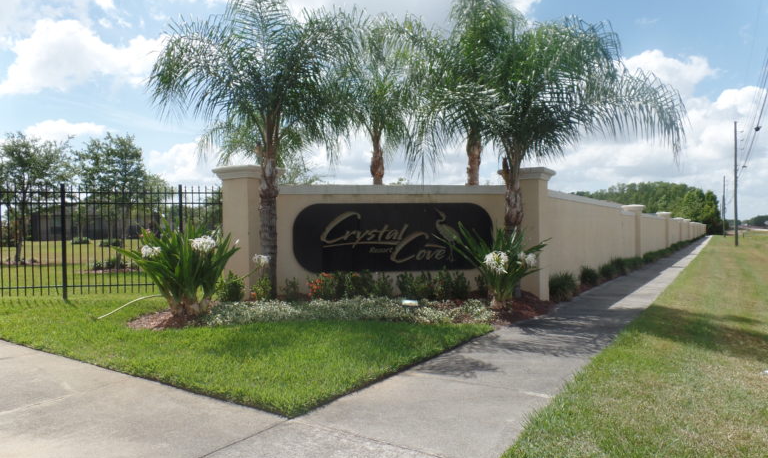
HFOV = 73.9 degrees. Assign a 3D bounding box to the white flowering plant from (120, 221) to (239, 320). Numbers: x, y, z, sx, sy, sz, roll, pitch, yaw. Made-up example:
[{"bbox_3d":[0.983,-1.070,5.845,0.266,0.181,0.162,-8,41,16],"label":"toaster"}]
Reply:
[{"bbox_3d":[-2.905,0.583,7.250,1.500,1.350,1.400,-1,0,-22],"label":"white flowering plant"}]

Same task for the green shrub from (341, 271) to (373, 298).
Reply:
[{"bbox_3d":[-0.460,0.980,8.900,0.590,0.480,0.520,0,0,0],"label":"green shrub"}]

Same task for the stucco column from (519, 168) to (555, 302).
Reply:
[{"bbox_3d":[2.695,0.151,9.566,0.856,2.477,0.856,-1,0,33],"label":"stucco column"}]

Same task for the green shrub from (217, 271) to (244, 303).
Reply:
[{"bbox_3d":[-2.452,0.918,8.150,0.440,0.511,0.420,-1,0,-7],"label":"green shrub"}]

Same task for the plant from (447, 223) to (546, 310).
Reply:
[{"bbox_3d":[1.720,0.575,7.800,1.470,1.310,1.350,0,0,0],"label":"plant"}]

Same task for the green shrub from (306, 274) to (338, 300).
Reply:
[{"bbox_3d":[-1.024,0.983,8.500,0.500,0.450,0.420,-1,0,-7],"label":"green shrub"}]

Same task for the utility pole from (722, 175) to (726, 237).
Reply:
[{"bbox_3d":[58.100,-3.840,87.000,0.340,10.400,0.340,0,0,0],"label":"utility pole"}]

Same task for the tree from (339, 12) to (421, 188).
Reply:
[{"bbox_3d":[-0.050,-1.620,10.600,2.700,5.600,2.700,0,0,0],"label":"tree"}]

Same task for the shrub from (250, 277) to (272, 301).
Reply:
[{"bbox_3d":[-2.004,1.006,8.350,0.360,0.393,0.360,-1,0,-7],"label":"shrub"}]

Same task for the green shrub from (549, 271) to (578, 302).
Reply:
[{"bbox_3d":[3.240,1.020,9.200,0.580,0.540,0.580,0,0,0],"label":"green shrub"}]

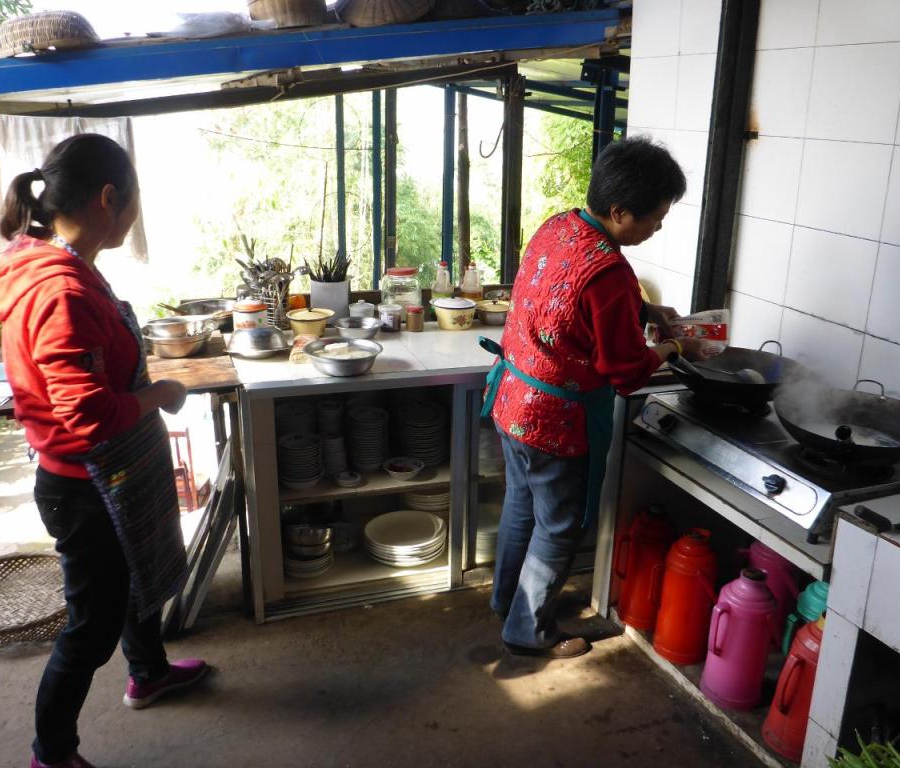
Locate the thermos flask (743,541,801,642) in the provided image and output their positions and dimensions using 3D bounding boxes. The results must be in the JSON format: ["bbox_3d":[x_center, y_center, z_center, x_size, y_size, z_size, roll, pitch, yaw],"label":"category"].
[{"bbox_3d":[0.946,0.603,2.465,0.195,0.370,0.165,-2,18,-6],"label":"thermos flask"}]

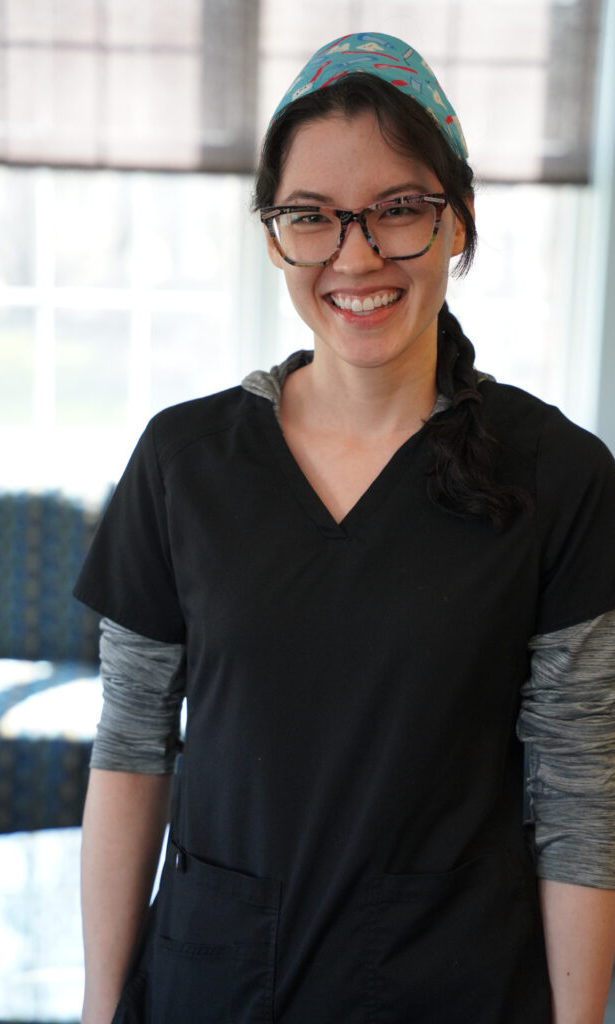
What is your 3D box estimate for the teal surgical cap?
[{"bbox_3d":[0.049,-0.308,1.585,0.160,0.140,0.175,-1,11,7],"label":"teal surgical cap"}]

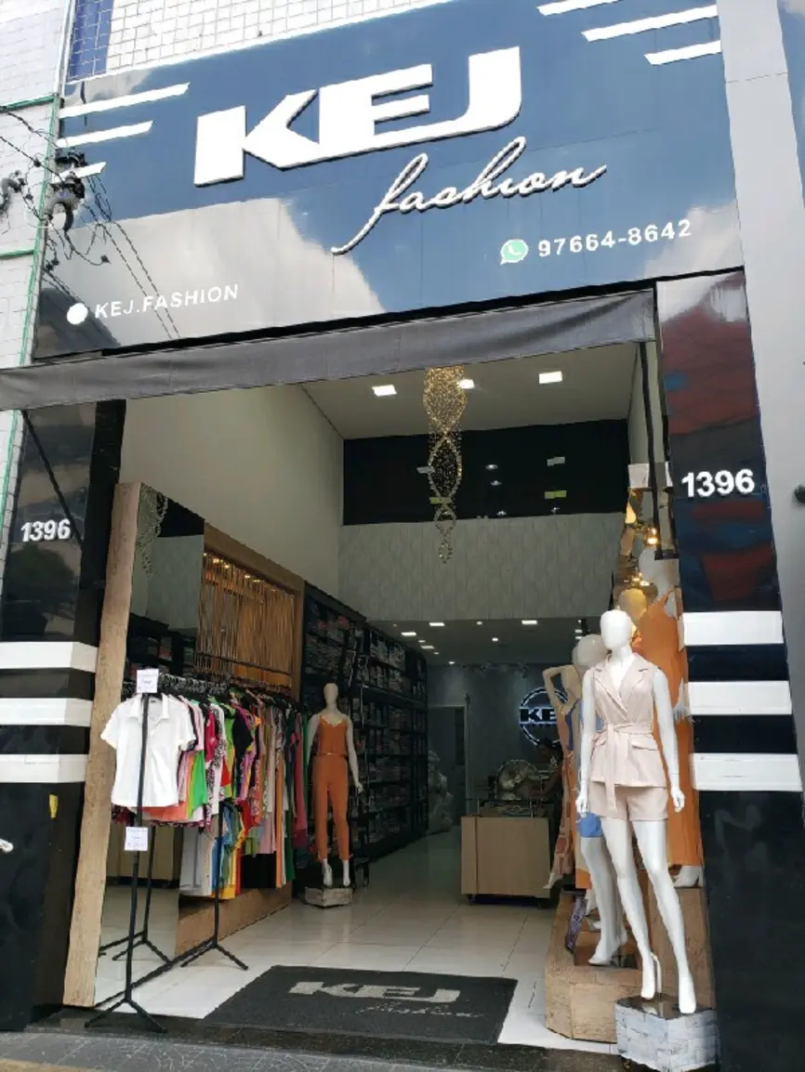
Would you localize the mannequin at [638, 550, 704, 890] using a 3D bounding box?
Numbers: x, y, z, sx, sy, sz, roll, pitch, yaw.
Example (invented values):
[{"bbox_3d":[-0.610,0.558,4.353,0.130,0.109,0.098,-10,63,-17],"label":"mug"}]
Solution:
[{"bbox_3d":[1.439,0.923,4.341,0.360,1.780,0.430,8,-16,-27],"label":"mannequin"}]

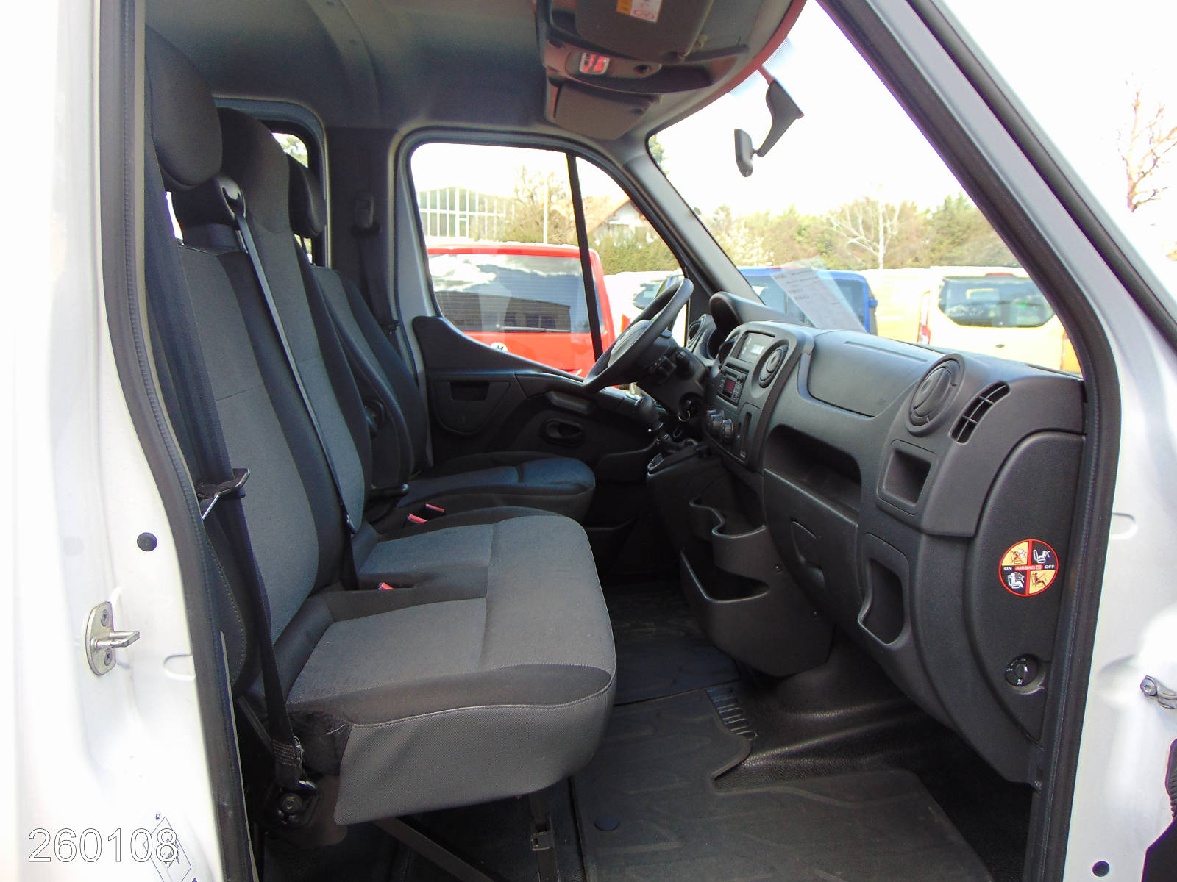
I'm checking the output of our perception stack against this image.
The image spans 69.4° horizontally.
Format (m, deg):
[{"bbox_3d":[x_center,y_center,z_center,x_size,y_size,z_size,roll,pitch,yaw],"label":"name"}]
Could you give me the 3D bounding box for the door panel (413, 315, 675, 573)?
[{"bbox_3d":[-0.116,0.026,2.751,0.865,0.855,0.124,-1,10,-5],"label":"door panel"}]

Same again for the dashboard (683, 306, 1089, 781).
[{"bbox_3d":[0.494,0.045,1.884,0.515,0.731,1.710,-1,10,-5],"label":"dashboard"}]

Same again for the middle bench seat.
[{"bbox_3d":[-0.355,-0.074,1.519,0.742,1.107,0.968,-1,10,-5],"label":"middle bench seat"}]

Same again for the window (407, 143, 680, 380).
[{"bbox_3d":[-0.102,-0.551,2.671,0.855,0.700,0.060,-1,16,-5],"label":"window"}]

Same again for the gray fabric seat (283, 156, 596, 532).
[{"bbox_3d":[-0.401,-0.205,2.289,0.824,1.092,0.515,-1,10,-5],"label":"gray fabric seat"}]

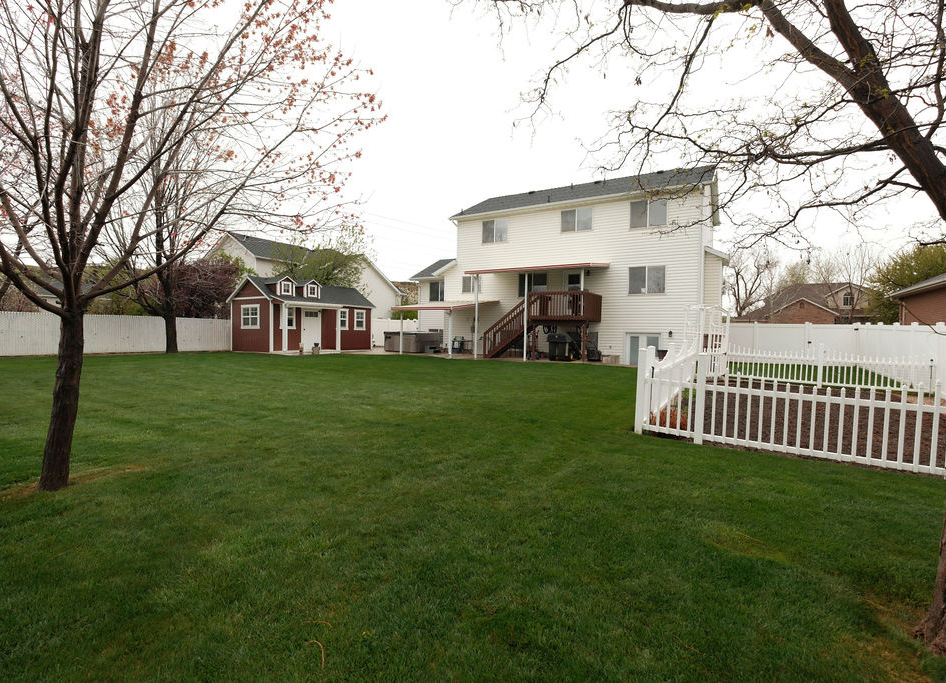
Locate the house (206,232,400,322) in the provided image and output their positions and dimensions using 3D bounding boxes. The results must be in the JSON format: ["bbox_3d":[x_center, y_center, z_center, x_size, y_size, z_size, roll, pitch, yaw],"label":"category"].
[{"bbox_3d":[-13.231,-3.250,32.567,8.600,7.200,13.500,2,2,30],"label":"house"}]

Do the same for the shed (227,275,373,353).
[{"bbox_3d":[-8.908,-1.368,23.350,4.100,3.730,7.000,2,2,30],"label":"shed"}]

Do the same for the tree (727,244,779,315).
[{"bbox_3d":[29.294,-4.693,45.130,5.500,11.077,5.500,2,2,30],"label":"tree"}]

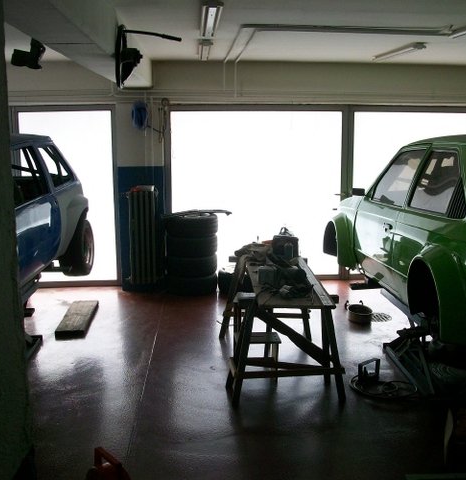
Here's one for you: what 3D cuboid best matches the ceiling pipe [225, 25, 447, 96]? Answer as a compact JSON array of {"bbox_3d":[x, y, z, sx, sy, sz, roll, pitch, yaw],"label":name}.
[{"bbox_3d":[0.729,-1.533,5.561,1.540,0.360,2.350,-1,10,-3],"label":"ceiling pipe"}]

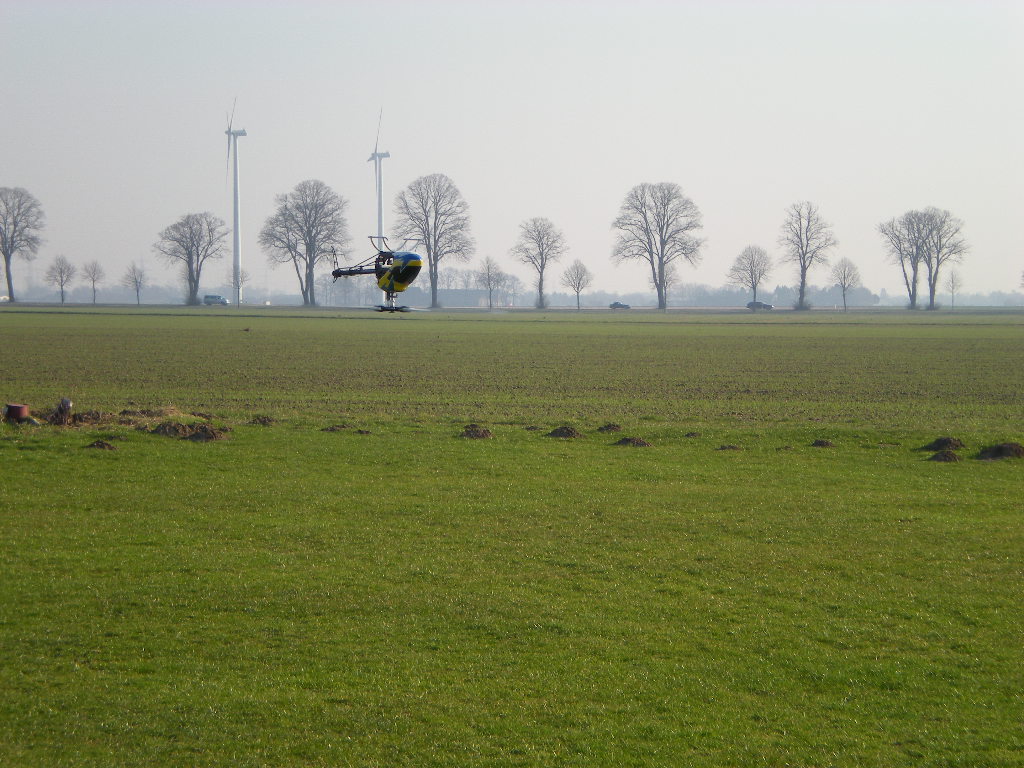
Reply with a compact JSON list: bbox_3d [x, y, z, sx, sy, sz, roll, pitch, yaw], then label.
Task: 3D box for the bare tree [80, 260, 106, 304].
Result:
[{"bbox_3d":[-82.050,-19.860,660.000,4.600,8.610,4.460,0,1,0],"label":"bare tree"}]

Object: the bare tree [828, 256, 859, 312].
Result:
[{"bbox_3d":[59.640,-17.820,604.000,5.550,9.670,5.390,0,1,0],"label":"bare tree"}]

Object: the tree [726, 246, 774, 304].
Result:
[{"bbox_3d":[43.190,-19.240,612.000,8.170,11.800,7.920,0,1,0],"label":"tree"}]

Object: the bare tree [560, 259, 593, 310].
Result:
[{"bbox_3d":[12.100,-18.530,628.000,5.770,9.500,5.600,0,1,0],"label":"bare tree"}]

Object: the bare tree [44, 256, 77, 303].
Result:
[{"bbox_3d":[-88.530,-20.510,662.000,6.090,9.820,5.900,0,1,0],"label":"bare tree"}]

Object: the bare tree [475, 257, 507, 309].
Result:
[{"bbox_3d":[-3.960,-19.050,636.000,5.660,9.810,5.490,0,1,0],"label":"bare tree"}]

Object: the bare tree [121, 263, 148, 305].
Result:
[{"bbox_3d":[-73.660,-19.560,658.000,5.070,8.290,4.920,0,1,0],"label":"bare tree"}]

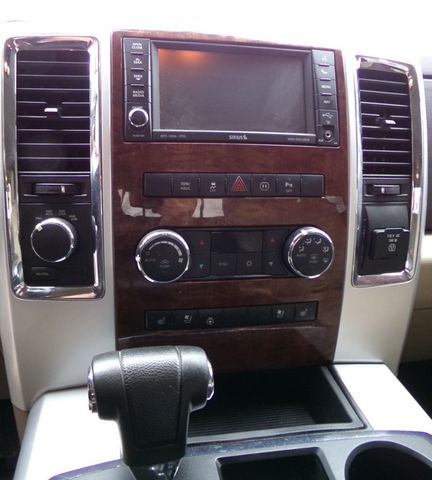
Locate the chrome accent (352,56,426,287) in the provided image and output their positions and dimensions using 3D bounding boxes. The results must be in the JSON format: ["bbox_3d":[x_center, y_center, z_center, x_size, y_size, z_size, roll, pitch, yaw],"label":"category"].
[{"bbox_3d":[0.188,-0.073,0.487,0.090,0.246,0.034,-2,4,-24],"label":"chrome accent"}]

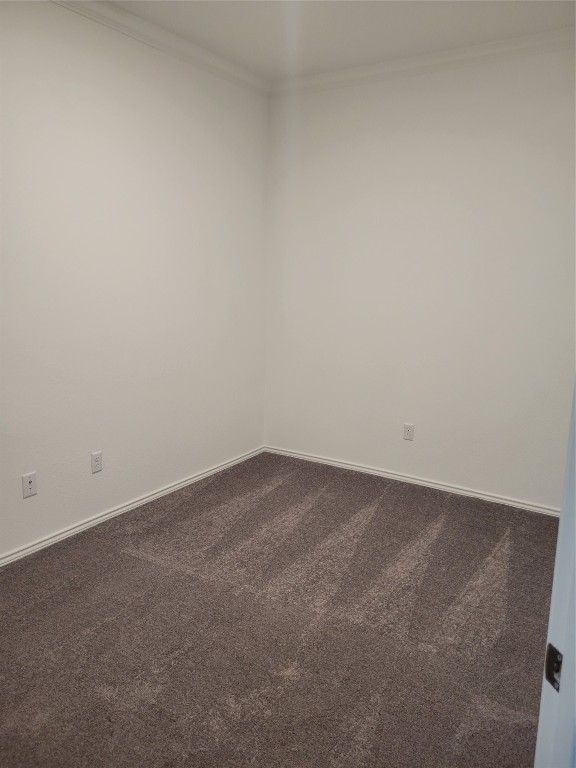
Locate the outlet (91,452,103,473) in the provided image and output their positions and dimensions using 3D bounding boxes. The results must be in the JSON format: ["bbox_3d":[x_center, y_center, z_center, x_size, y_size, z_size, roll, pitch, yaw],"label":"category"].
[{"bbox_3d":[-1.046,0.433,3.171,0.009,0.115,0.071,8,13,32],"label":"outlet"}]

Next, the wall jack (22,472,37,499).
[{"bbox_3d":[-1.266,0.499,2.835,0.009,0.115,0.071,8,13,32],"label":"wall jack"}]

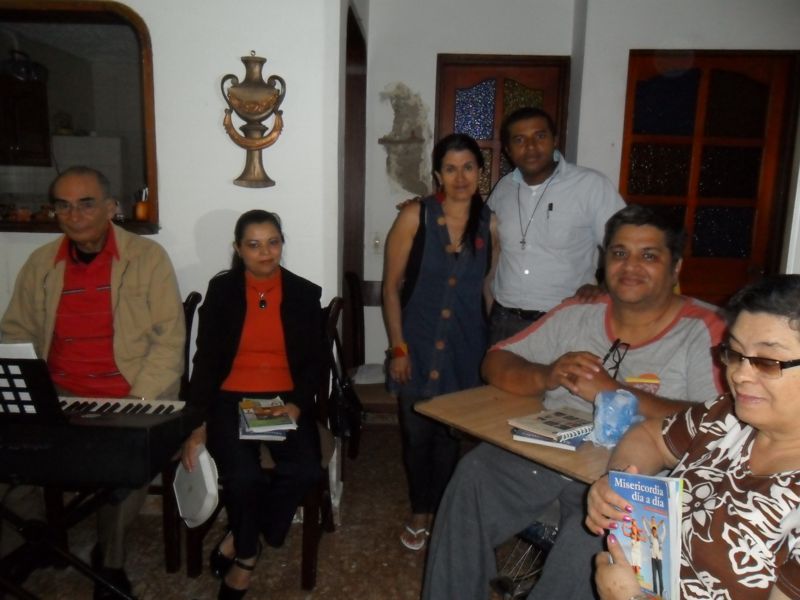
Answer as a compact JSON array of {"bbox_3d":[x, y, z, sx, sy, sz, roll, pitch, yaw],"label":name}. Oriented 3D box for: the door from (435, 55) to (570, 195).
[{"bbox_3d":[0.563,-0.289,3.699,0.770,2.170,0.100,2,9,2],"label":"door"}]

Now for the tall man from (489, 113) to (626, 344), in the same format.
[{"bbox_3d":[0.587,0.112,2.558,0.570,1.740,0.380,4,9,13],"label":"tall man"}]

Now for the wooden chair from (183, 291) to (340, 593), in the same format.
[{"bbox_3d":[-0.494,0.498,2.375,0.460,0.980,0.500,2,9,6],"label":"wooden chair"}]

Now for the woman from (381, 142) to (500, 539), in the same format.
[{"bbox_3d":[0.155,0.176,2.468,0.440,1.620,0.300,1,9,-2],"label":"woman"}]

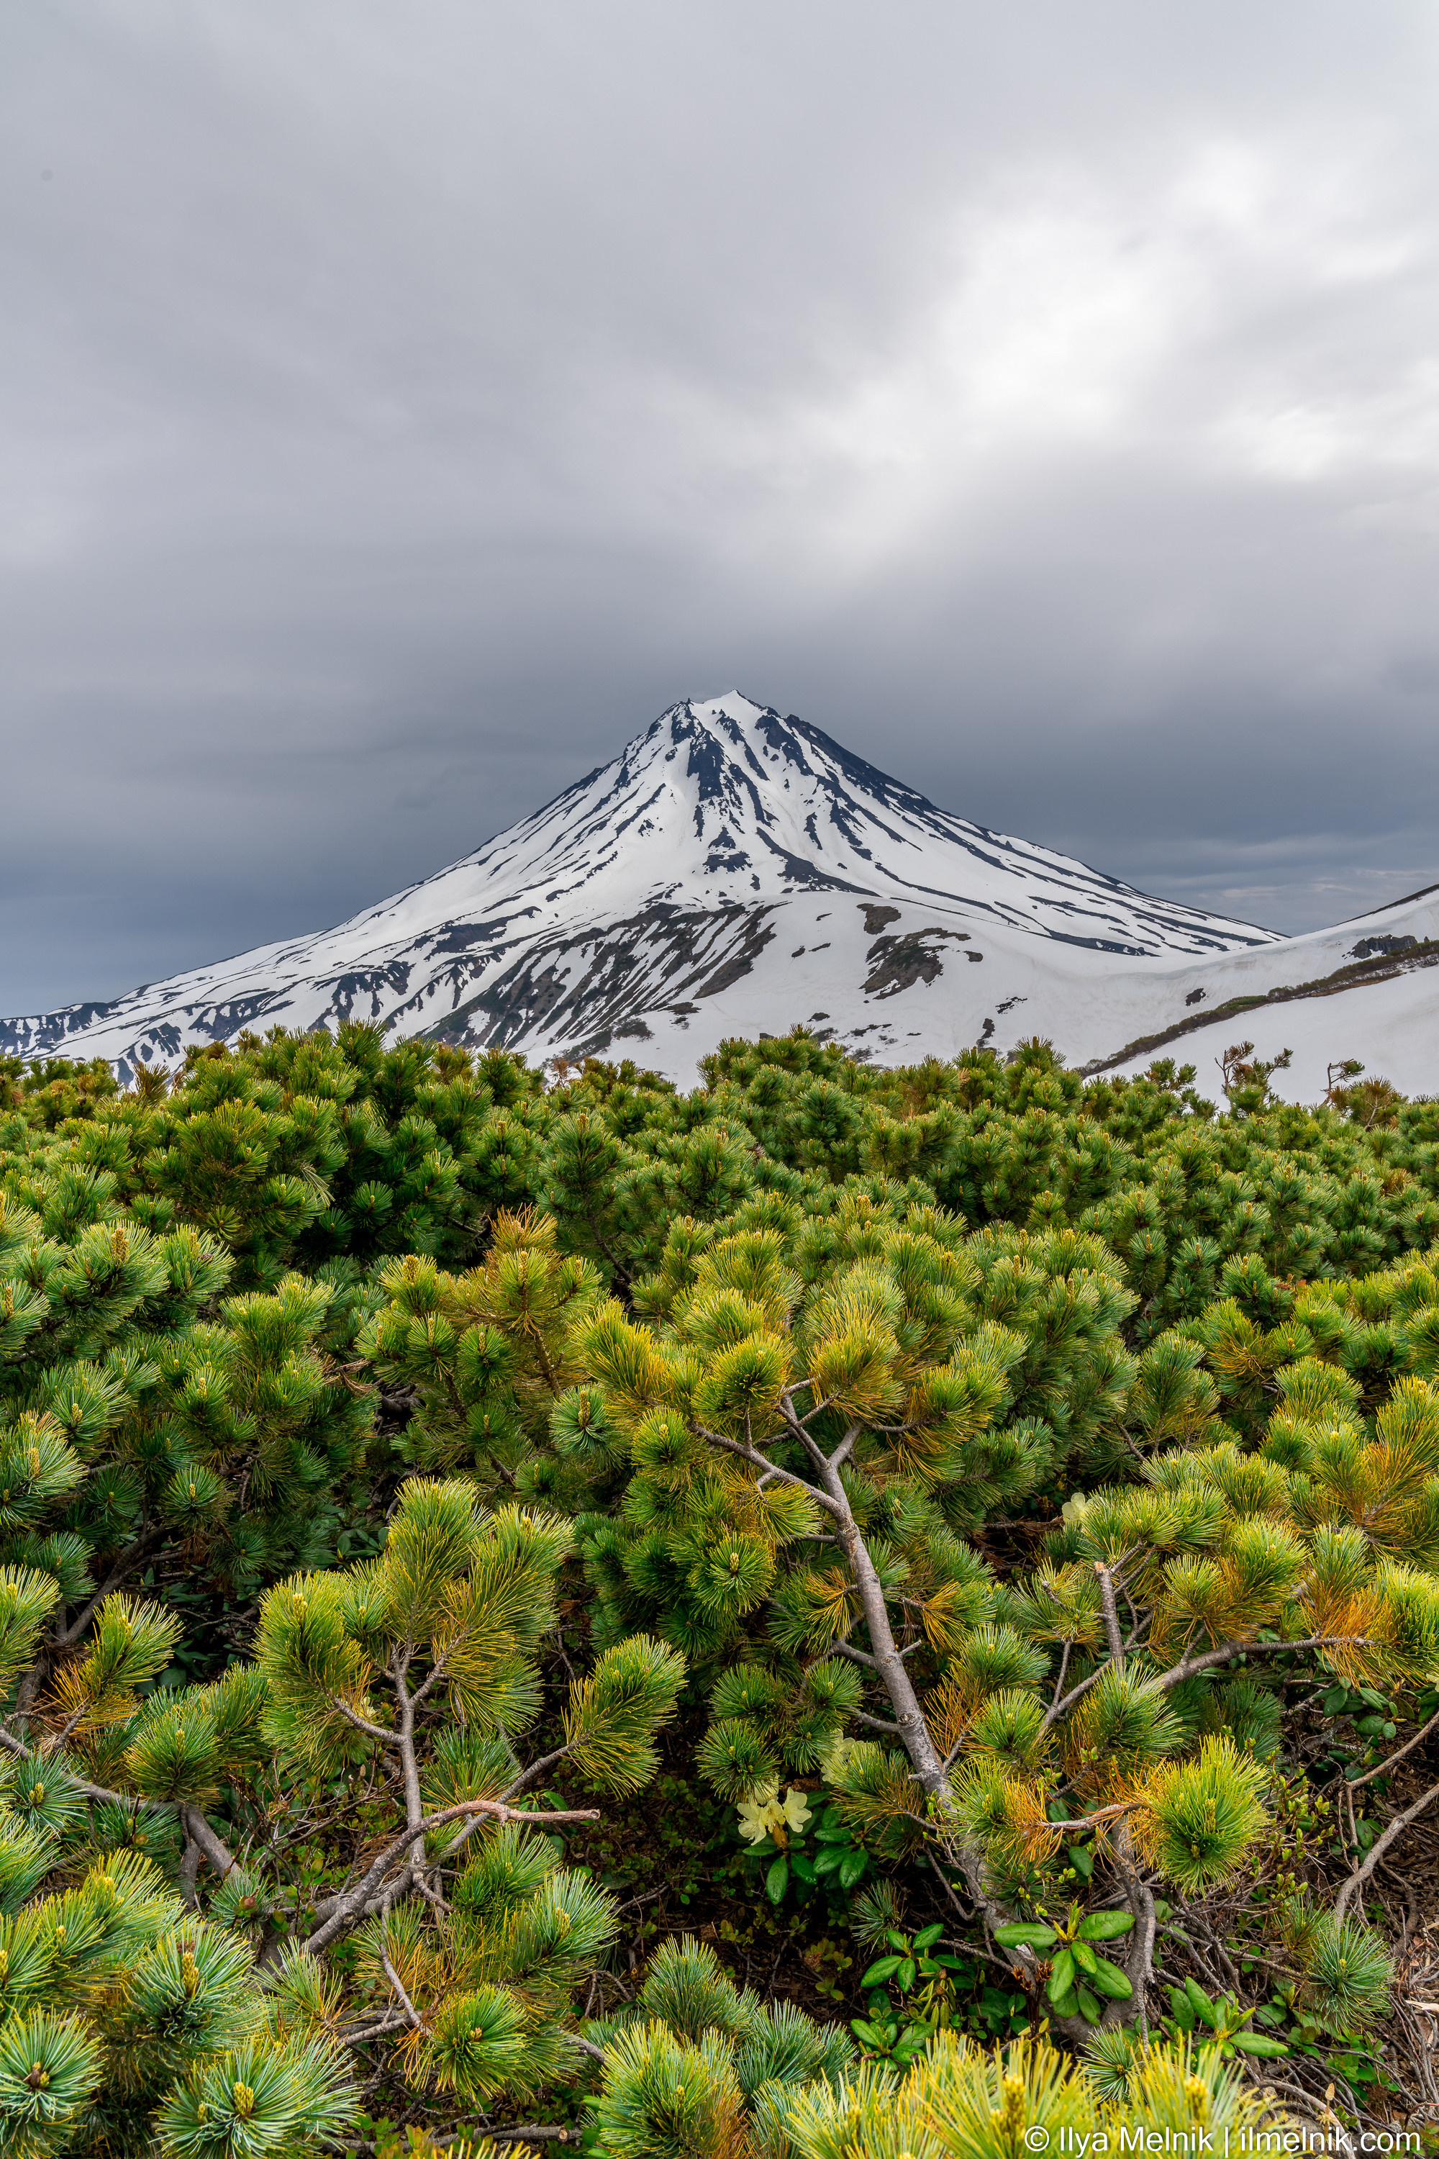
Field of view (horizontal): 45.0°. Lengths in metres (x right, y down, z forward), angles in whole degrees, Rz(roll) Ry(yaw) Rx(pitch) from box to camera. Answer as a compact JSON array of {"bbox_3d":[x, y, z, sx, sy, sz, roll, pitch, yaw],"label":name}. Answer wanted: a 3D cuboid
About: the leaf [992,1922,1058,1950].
[{"bbox_3d":[0.306,0.854,1.732,0.063,0.009,0.026,-1,42,9],"label":"leaf"}]

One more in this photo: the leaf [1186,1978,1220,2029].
[{"bbox_3d":[0.465,0.892,1.680,0.024,0.009,0.050,-16,46,-17],"label":"leaf"}]

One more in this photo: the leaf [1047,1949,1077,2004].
[{"bbox_3d":[0.332,0.872,1.690,0.023,0.009,0.053,13,48,29],"label":"leaf"}]

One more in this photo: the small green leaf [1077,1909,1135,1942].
[{"bbox_3d":[0.387,0.849,1.743,0.060,0.009,0.027,-17,42,-6],"label":"small green leaf"}]

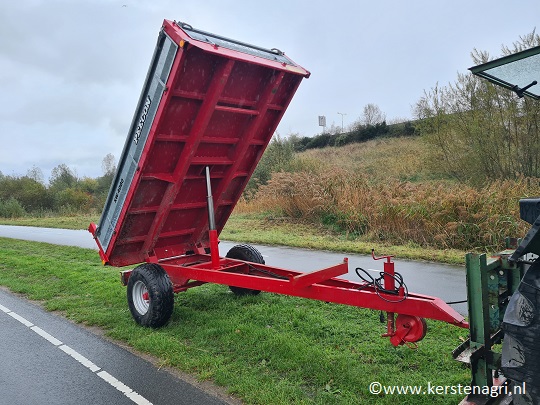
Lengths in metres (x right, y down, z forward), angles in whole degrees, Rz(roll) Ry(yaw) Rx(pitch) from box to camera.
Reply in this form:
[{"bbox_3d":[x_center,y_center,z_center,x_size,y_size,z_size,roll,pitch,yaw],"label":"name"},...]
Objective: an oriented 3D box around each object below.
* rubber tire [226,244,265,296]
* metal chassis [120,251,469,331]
[{"bbox_3d":[-0.378,1.024,6.071,0.265,0.765,0.765,-7,4,-44],"label":"rubber tire"},{"bbox_3d":[-0.012,0.847,4.564,1.464,0.556,4.293,-7,4,-44],"label":"metal chassis"}]

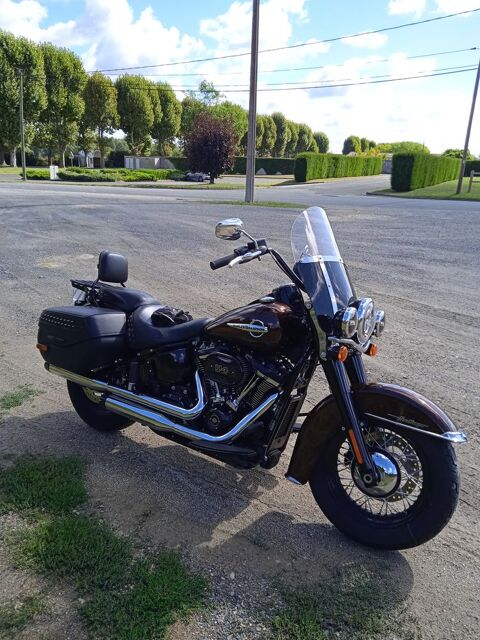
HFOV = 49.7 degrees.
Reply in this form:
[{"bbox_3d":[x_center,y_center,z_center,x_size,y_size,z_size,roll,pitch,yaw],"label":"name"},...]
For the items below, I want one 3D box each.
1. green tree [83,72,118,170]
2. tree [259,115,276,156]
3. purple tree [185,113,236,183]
[{"bbox_3d":[-18.572,-26.888,70.303,5.136,12.261,5.136,1,17,0],"label":"green tree"},{"bbox_3d":[5.933,-39.797,115.356,4.196,11.176,4.196,1,17,0],"label":"tree"},{"bbox_3d":[-2.035,-11.800,35.616,3.576,4.612,3.576,1,17,0],"label":"purple tree"}]

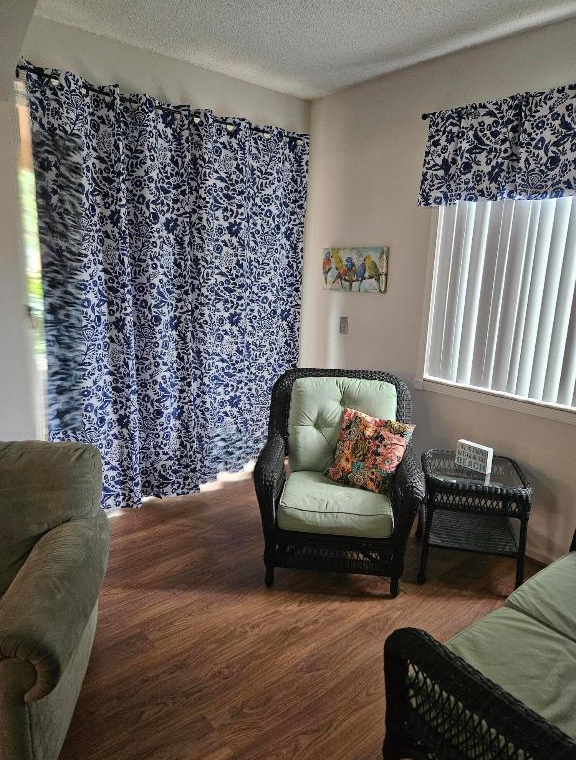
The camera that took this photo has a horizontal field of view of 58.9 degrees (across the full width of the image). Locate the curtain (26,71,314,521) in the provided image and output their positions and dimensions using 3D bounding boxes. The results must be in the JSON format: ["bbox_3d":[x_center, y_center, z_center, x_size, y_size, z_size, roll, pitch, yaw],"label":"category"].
[{"bbox_3d":[-0.534,-0.403,2.997,1.682,2.219,0.131,-9,16,-40],"label":"curtain"}]

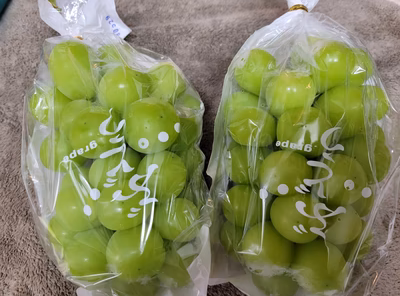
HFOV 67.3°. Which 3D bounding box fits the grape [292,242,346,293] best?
[{"bbox_3d":[0.067,0.066,0.168,0.030,0.030,0.030,0,70,0],"label":"grape"}]

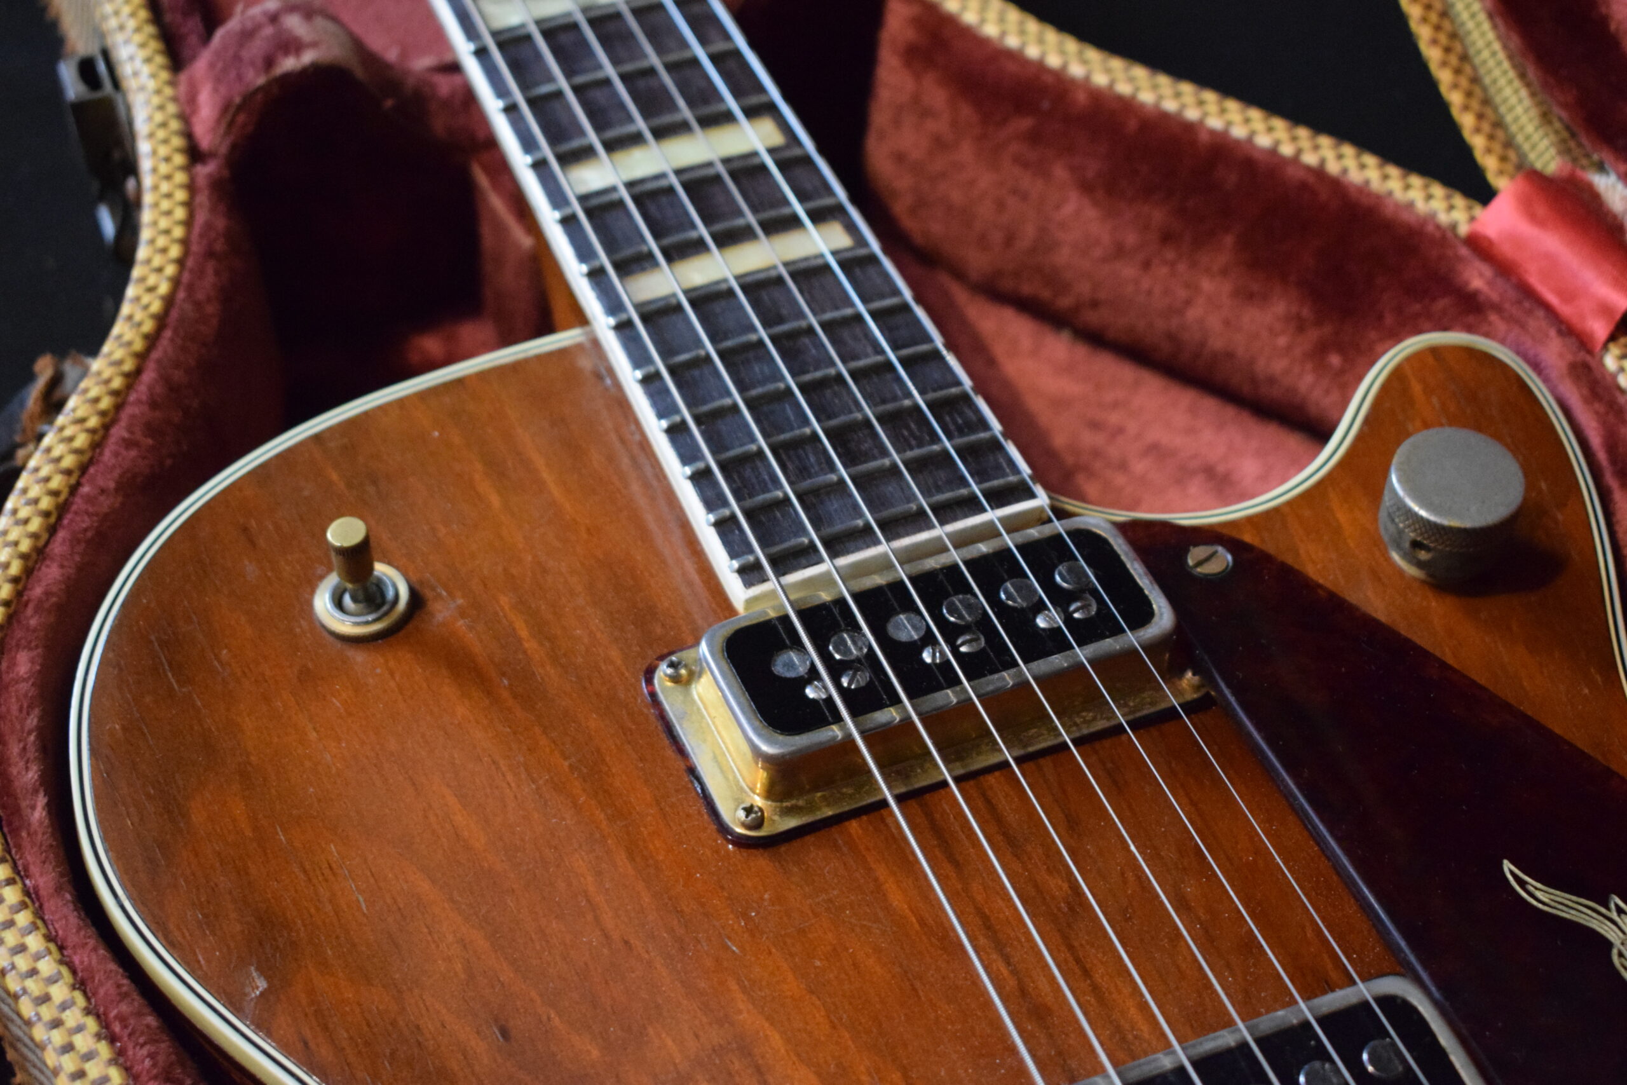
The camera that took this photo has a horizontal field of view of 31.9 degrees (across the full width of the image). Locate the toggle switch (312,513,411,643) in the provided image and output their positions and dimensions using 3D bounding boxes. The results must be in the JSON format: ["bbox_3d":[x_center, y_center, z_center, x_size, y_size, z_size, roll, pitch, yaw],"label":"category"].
[{"bbox_3d":[-0.074,0.004,0.458,0.015,0.019,0.015,-5,49,0],"label":"toggle switch"}]

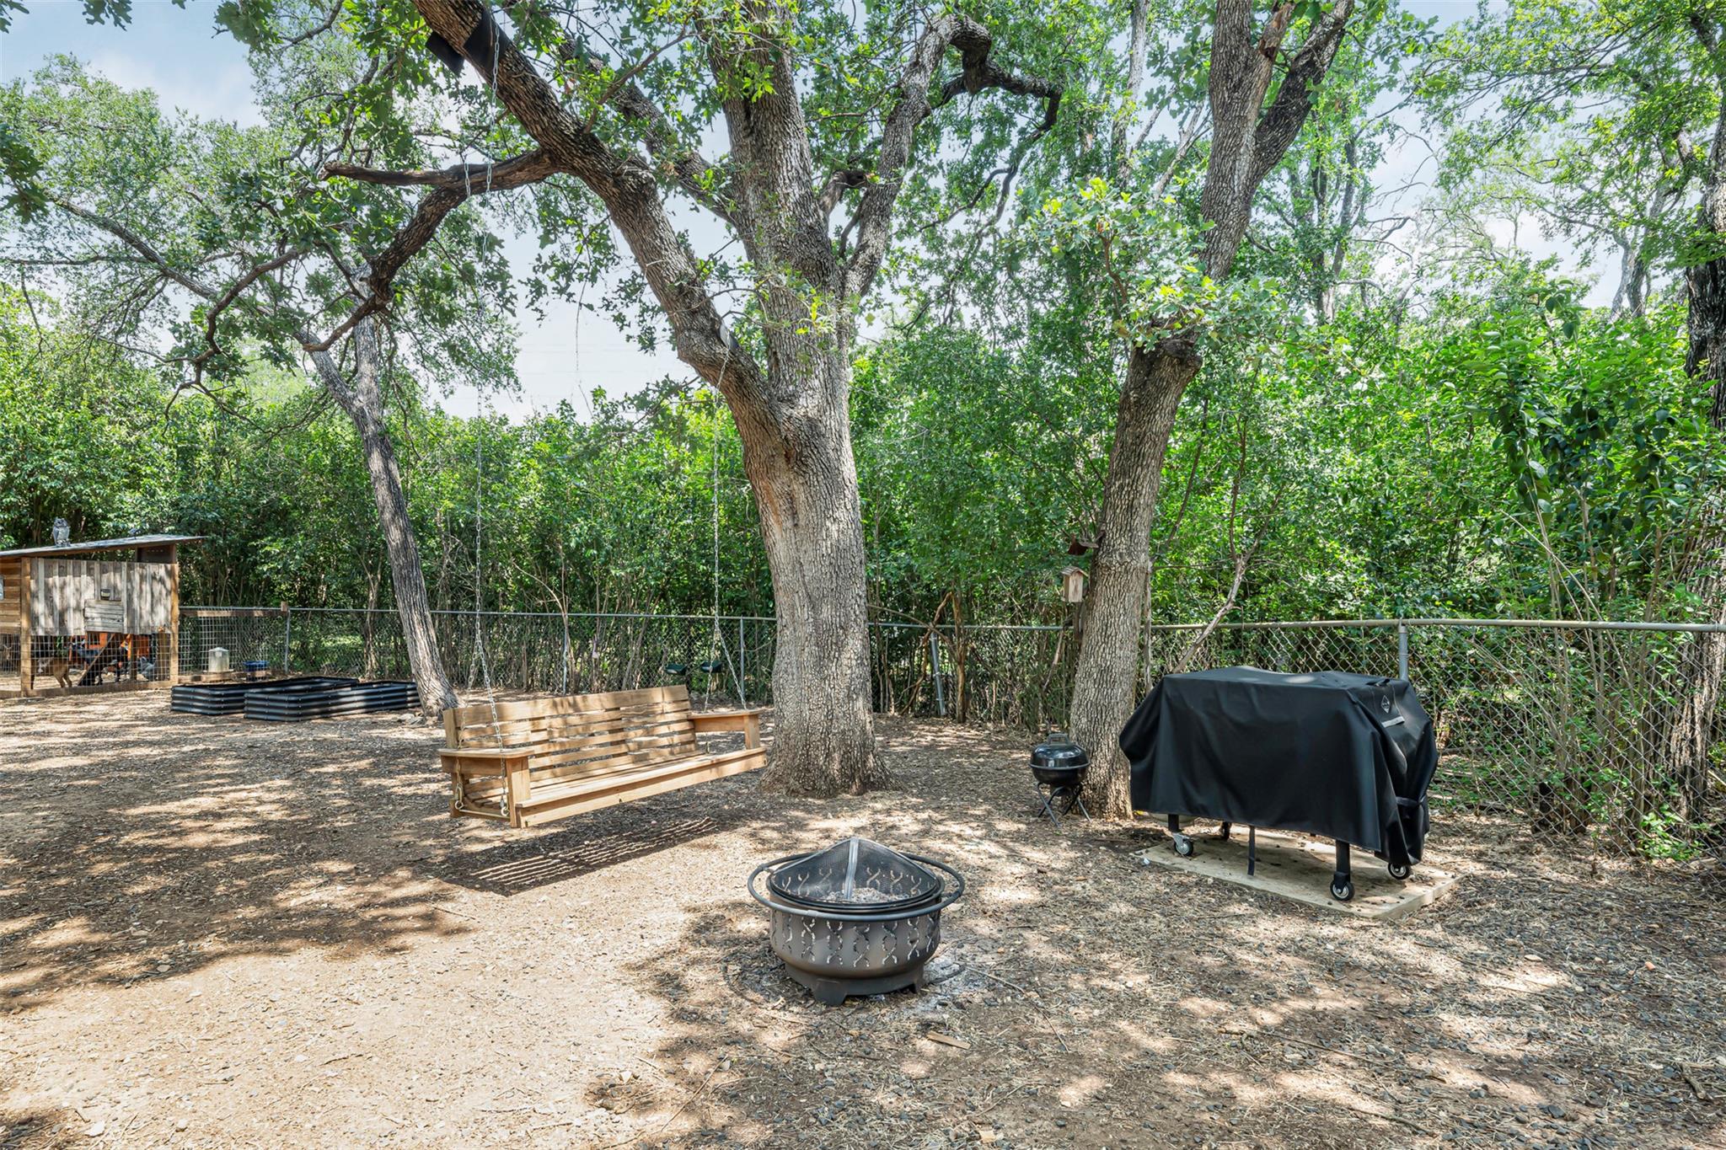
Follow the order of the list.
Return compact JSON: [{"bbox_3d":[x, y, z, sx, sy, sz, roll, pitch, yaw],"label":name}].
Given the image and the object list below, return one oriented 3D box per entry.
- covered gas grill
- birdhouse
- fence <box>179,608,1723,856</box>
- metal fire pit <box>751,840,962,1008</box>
[{"bbox_3d":[1.980,0.955,4.290,0.600,0.940,1.420,1,-2,-33],"label":"covered gas grill"},{"bbox_3d":[2.000,0.098,8.150,0.180,0.345,0.200,0,-2,-12],"label":"birdhouse"},{"bbox_3d":[-3.500,1.130,11.800,21.200,1.400,3.900,-1,-2,34],"label":"fence"},{"bbox_3d":[-0.024,1.175,3.070,0.765,0.490,0.765,0,-2,0],"label":"metal fire pit"}]

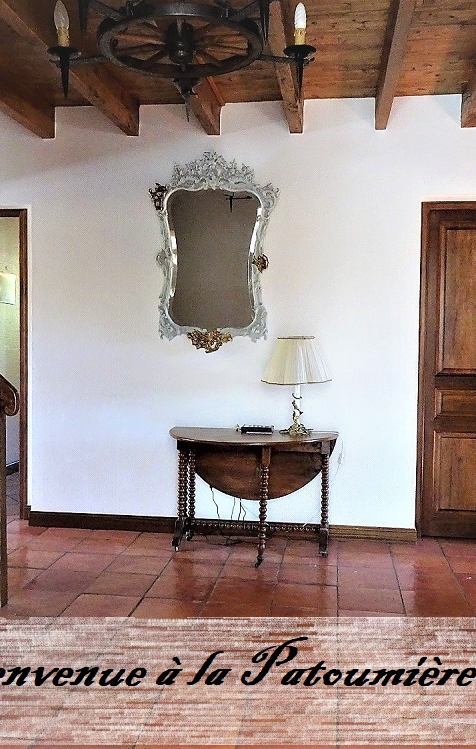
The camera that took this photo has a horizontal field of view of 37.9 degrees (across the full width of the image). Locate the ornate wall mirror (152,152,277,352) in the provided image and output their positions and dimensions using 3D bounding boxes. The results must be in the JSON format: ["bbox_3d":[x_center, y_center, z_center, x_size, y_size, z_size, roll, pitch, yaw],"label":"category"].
[{"bbox_3d":[-0.154,-0.758,4.320,0.809,1.241,0.085,1,3,8],"label":"ornate wall mirror"}]

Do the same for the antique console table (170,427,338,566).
[{"bbox_3d":[0.058,0.702,4.030,1.016,0.695,0.593,1,3,8],"label":"antique console table"}]

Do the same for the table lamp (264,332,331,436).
[{"bbox_3d":[0.339,0.067,4.000,0.397,0.583,0.397,1,3,8],"label":"table lamp"}]

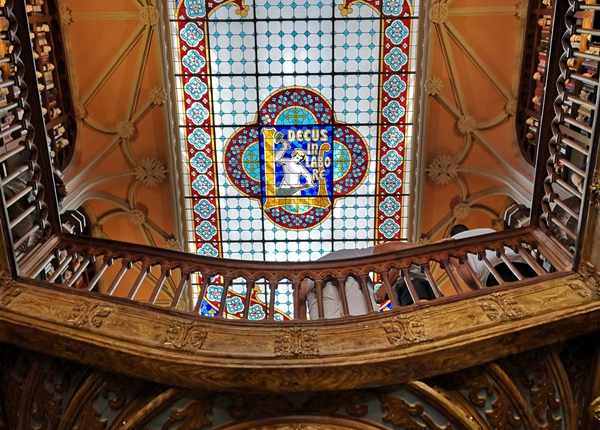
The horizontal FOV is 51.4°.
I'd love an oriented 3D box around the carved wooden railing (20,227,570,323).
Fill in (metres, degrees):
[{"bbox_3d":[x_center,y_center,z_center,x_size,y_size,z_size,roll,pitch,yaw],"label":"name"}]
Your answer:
[{"bbox_3d":[-0.013,0.455,4.738,3.900,0.930,0.500,-1,-70,0],"label":"carved wooden railing"}]

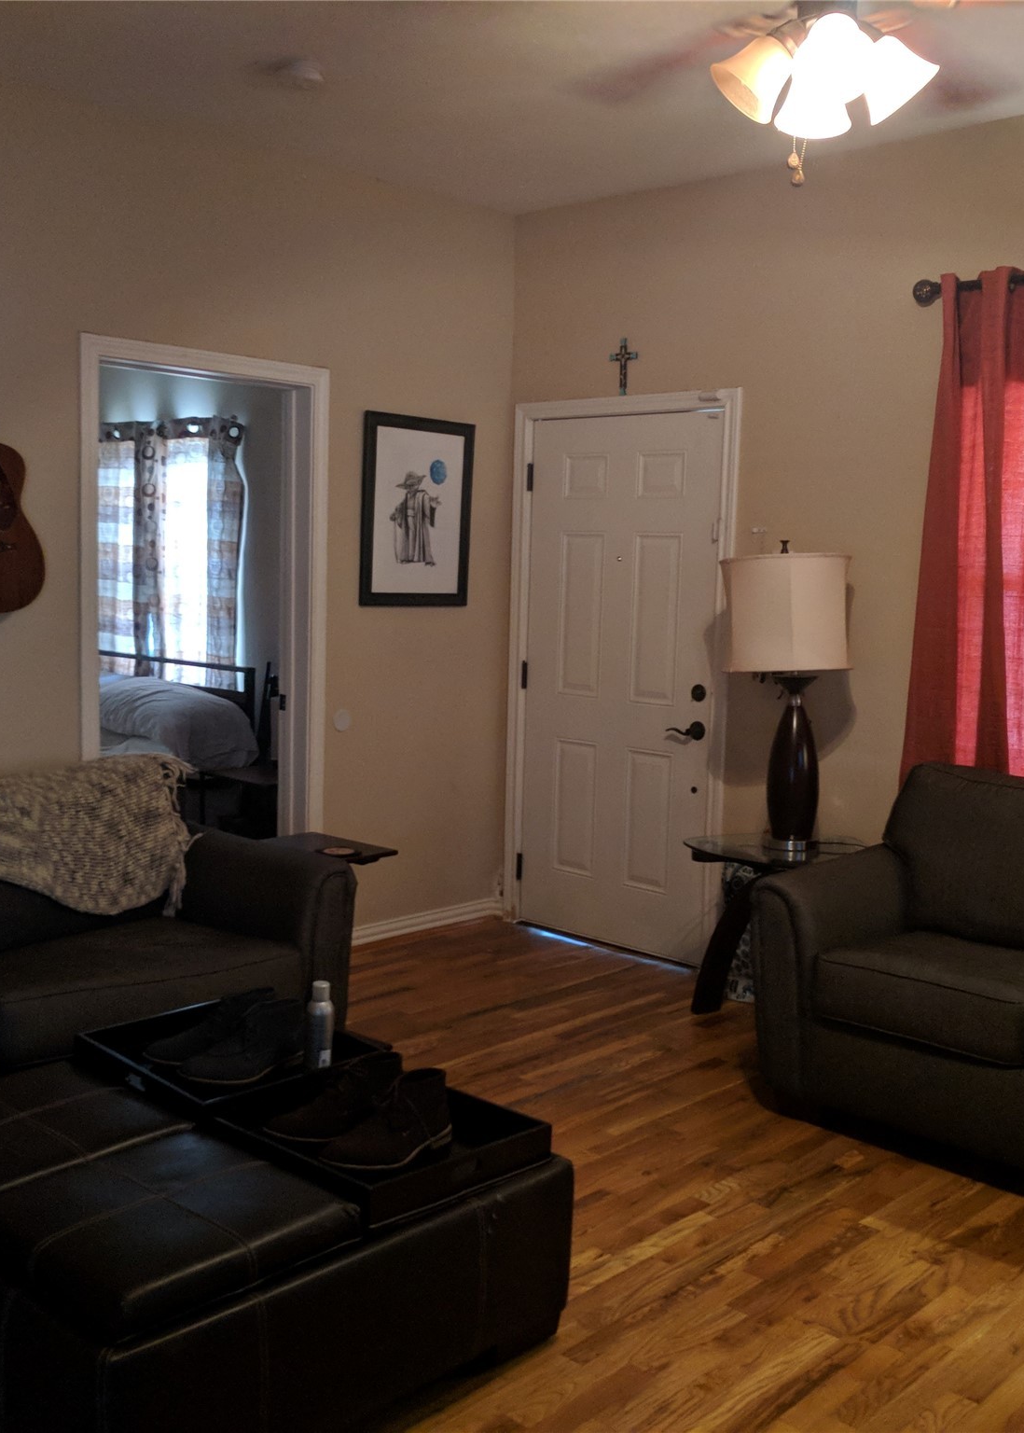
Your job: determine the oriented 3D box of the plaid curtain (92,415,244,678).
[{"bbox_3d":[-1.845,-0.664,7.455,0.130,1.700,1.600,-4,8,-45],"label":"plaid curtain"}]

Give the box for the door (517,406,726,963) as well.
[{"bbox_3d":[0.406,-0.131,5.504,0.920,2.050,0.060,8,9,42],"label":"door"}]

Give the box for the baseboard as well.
[{"bbox_3d":[-0.366,0.805,5.568,0.900,0.080,0.020,-4,8,-45],"label":"baseboard"}]

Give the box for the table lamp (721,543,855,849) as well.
[{"bbox_3d":[0.857,-0.053,4.420,0.410,0.940,0.410,2,6,0],"label":"table lamp"}]

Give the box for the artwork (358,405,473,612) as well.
[{"bbox_3d":[-0.348,-0.764,5.394,0.030,0.701,0.561,8,9,42],"label":"artwork"}]

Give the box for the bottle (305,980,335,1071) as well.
[{"bbox_3d":[-0.411,0.669,3.087,0.058,0.203,0.058,2,6,0],"label":"bottle"}]

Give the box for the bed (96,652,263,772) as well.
[{"bbox_3d":[-2.520,0.217,6.649,1.580,0.920,2.120,8,9,42],"label":"bed"}]

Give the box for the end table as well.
[{"bbox_3d":[0.817,0.694,4.512,0.580,0.578,0.580,2,6,0],"label":"end table"}]

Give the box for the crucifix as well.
[{"bbox_3d":[0.416,-1.308,5.361,0.135,0.215,0.022,8,9,42],"label":"crucifix"}]

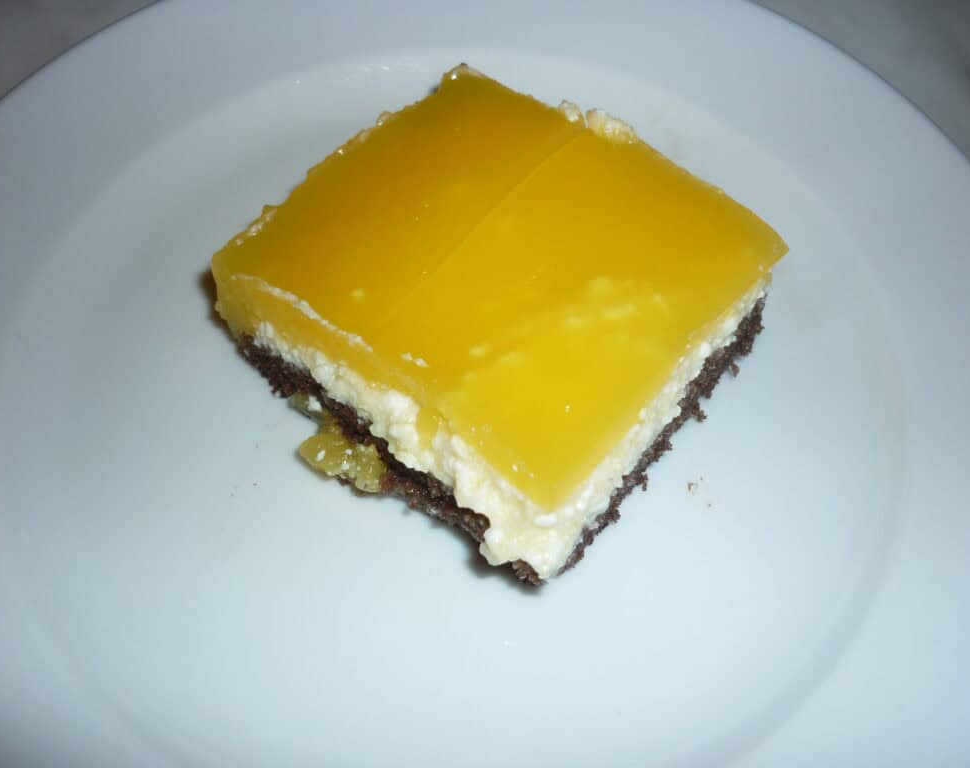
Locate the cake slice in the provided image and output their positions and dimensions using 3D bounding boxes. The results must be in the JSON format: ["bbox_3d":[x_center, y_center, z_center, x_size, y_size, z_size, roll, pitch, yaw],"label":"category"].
[{"bbox_3d":[0.003,-0.018,0.205,0.088,0.027,0.078,35,64,22],"label":"cake slice"}]

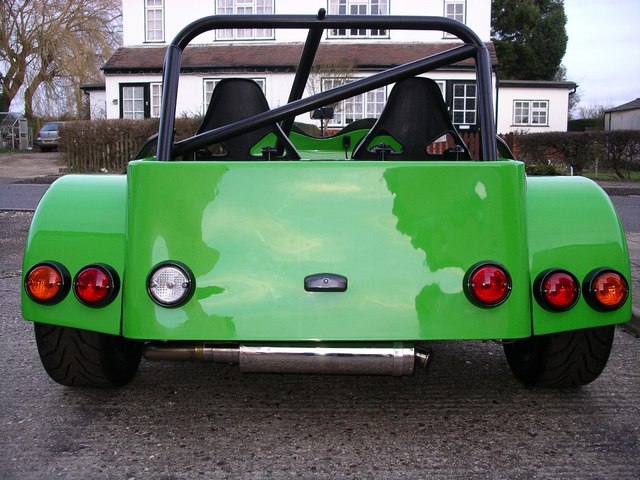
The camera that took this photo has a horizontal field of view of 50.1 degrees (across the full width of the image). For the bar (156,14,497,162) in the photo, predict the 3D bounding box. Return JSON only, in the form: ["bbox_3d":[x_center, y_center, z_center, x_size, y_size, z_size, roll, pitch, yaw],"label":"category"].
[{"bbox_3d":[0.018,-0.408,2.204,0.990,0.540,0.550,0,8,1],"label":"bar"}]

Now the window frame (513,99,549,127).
[{"bbox_3d":[6.640,-3.990,21.500,1.120,0.820,0.120,0,8,0],"label":"window frame"}]

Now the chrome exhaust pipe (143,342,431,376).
[{"bbox_3d":[-0.087,0.313,1.775,0.750,0.088,0.100,0,8,0],"label":"chrome exhaust pipe"}]

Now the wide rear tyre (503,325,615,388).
[{"bbox_3d":[0.684,0.154,2.043,0.205,0.570,0.570,0,8,1],"label":"wide rear tyre"}]

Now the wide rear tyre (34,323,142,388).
[{"bbox_3d":[-0.660,0.154,2.043,0.205,0.570,0.570,0,8,1],"label":"wide rear tyre"}]

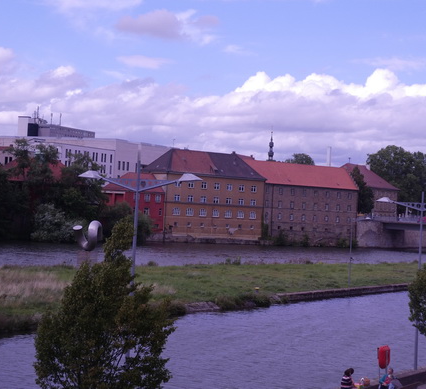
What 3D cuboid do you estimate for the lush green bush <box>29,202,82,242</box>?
[{"bbox_3d":[-31.510,5.640,195.900,10.470,8.060,9.000,3,-1,0],"label":"lush green bush"}]

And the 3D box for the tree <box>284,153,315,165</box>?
[{"bbox_3d":[27.590,-3.210,312.150,11.860,20.520,12.000,3,-1,0],"label":"tree"}]

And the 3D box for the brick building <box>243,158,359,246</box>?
[{"bbox_3d":[23.240,2.710,259.600,32.750,21.160,11.600,4,-1,-35],"label":"brick building"}]

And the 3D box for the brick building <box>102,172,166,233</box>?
[{"bbox_3d":[-18.470,1.800,228.380,11.110,13.490,10.200,4,-1,-36],"label":"brick building"}]

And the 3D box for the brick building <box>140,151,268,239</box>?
[{"bbox_3d":[-2.100,0.220,241.520,30.390,21.700,12.100,4,-1,-36],"label":"brick building"}]

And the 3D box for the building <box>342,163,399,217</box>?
[{"bbox_3d":[44.390,-1.120,301.680,15.000,16.200,26.140,2,-2,43],"label":"building"}]

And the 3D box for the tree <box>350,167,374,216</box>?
[{"bbox_3d":[43.200,-0.730,283.110,7.560,14.830,8.000,3,-1,0],"label":"tree"}]

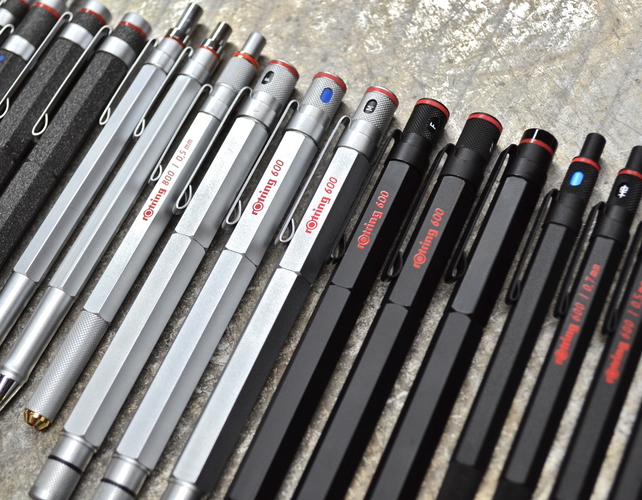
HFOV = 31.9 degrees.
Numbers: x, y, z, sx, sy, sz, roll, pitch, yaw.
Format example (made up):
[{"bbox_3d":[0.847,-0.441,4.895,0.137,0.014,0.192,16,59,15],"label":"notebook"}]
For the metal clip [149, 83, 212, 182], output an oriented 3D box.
[{"bbox_3d":[-0.041,-0.033,0.321,0.004,0.004,0.035,20,65,13],"label":"metal clip"}]

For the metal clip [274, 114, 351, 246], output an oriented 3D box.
[{"bbox_3d":[-0.002,-0.020,0.310,0.005,0.004,0.044,20,65,13],"label":"metal clip"}]

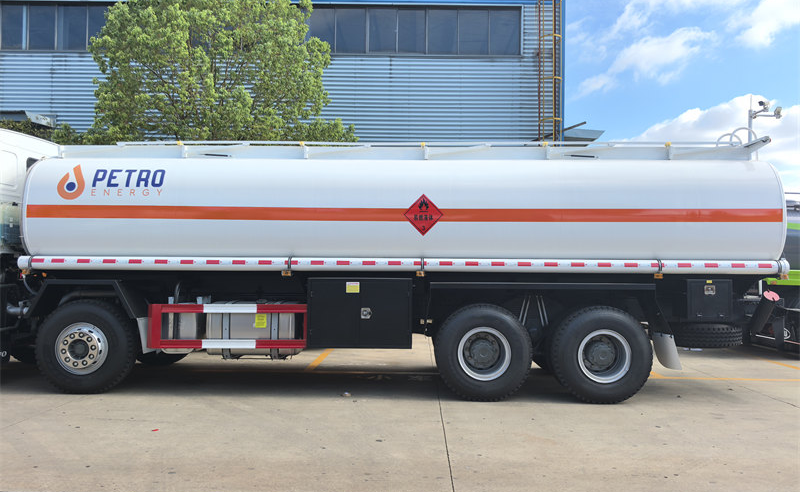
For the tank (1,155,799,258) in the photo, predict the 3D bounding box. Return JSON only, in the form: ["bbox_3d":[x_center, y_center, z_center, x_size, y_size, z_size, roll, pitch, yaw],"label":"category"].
[{"bbox_3d":[0.037,-0.273,8.002,8.720,1.750,2.440,1,-1,1],"label":"tank"}]

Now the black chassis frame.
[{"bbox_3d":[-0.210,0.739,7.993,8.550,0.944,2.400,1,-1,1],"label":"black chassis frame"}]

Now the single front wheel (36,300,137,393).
[{"bbox_3d":[-3.659,1.190,7.040,1.090,1.090,0.300,1,-1,1],"label":"single front wheel"}]

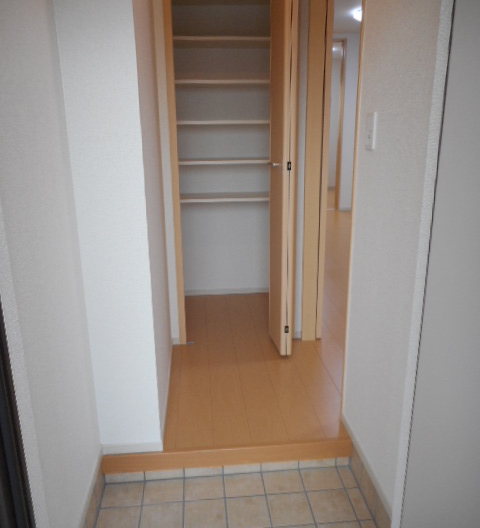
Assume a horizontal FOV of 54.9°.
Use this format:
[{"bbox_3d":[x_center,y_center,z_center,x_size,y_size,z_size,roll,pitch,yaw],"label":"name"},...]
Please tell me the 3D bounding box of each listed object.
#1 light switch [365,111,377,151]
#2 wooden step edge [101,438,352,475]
[{"bbox_3d":[0.433,-0.435,1.530,0.009,0.120,0.070,-2,15,-5],"label":"light switch"},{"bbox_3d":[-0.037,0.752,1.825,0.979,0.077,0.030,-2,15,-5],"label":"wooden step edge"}]

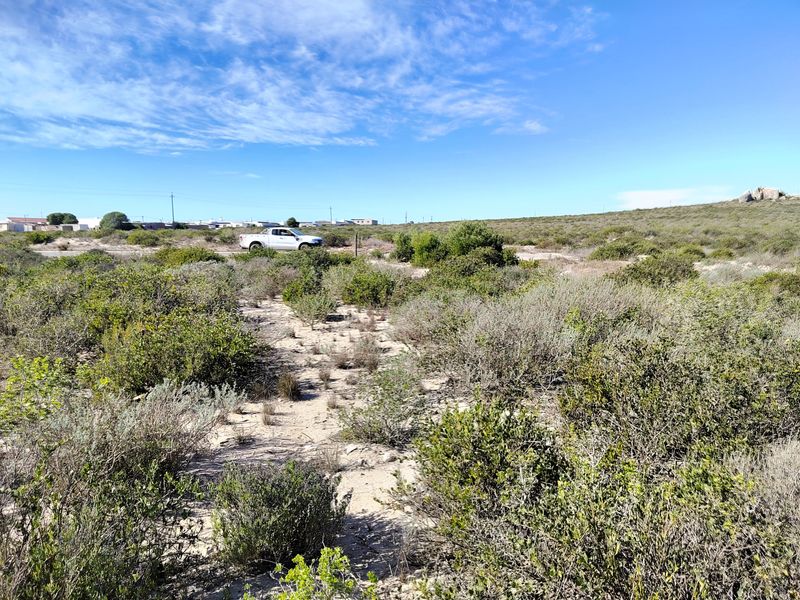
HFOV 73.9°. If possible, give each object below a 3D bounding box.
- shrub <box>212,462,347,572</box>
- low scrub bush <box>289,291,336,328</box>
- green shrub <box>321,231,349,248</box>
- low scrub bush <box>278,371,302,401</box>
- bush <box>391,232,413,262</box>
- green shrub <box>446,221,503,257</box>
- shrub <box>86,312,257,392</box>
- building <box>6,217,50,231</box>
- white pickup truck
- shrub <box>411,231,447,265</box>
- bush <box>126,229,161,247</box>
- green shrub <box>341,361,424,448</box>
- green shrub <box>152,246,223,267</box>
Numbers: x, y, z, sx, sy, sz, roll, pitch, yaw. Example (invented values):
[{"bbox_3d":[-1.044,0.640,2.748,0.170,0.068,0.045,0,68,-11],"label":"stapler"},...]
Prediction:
[{"bbox_3d":[-0.627,1.007,2.787,0.640,0.430,0.580,0,8,0],"label":"shrub"},{"bbox_3d":[-1.367,0.139,8.302,0.720,0.580,0.680,0,8,0],"label":"low scrub bush"},{"bbox_3d":[-5.099,-4.623,40.755,2.300,1.400,2.000,0,8,0],"label":"green shrub"},{"bbox_3d":[-1.037,0.779,4.987,0.240,0.270,0.240,0,8,0],"label":"low scrub bush"},{"bbox_3d":[0.094,-2.507,25.095,1.050,1.420,1.050,0,8,0],"label":"bush"},{"bbox_3d":[3.206,-2.536,22.871,2.400,1.750,2.200,0,8,0],"label":"green shrub"},{"bbox_3d":[-2.458,0.452,5.769,1.600,0.700,1.300,0,8,0],"label":"shrub"},{"bbox_3d":[-105.000,-21.200,150.000,7.500,4.000,10.500,6,10,38],"label":"building"},{"bbox_3d":[-7.770,-3.920,35.200,5.360,1.800,1.900,0,8,2],"label":"white pickup truck"},{"bbox_3d":[1.149,-2.070,21.422,1.450,1.450,1.400,0,8,0],"label":"shrub"},{"bbox_3d":[-20.618,-4.991,42.723,2.750,1.500,2.300,0,8,0],"label":"bush"},{"bbox_3d":[-0.127,0.713,4.091,0.650,0.540,0.620,0,8,0],"label":"green shrub"},{"bbox_3d":[-8.507,-1.655,21.279,2.750,0.970,2.200,0,8,0],"label":"green shrub"}]

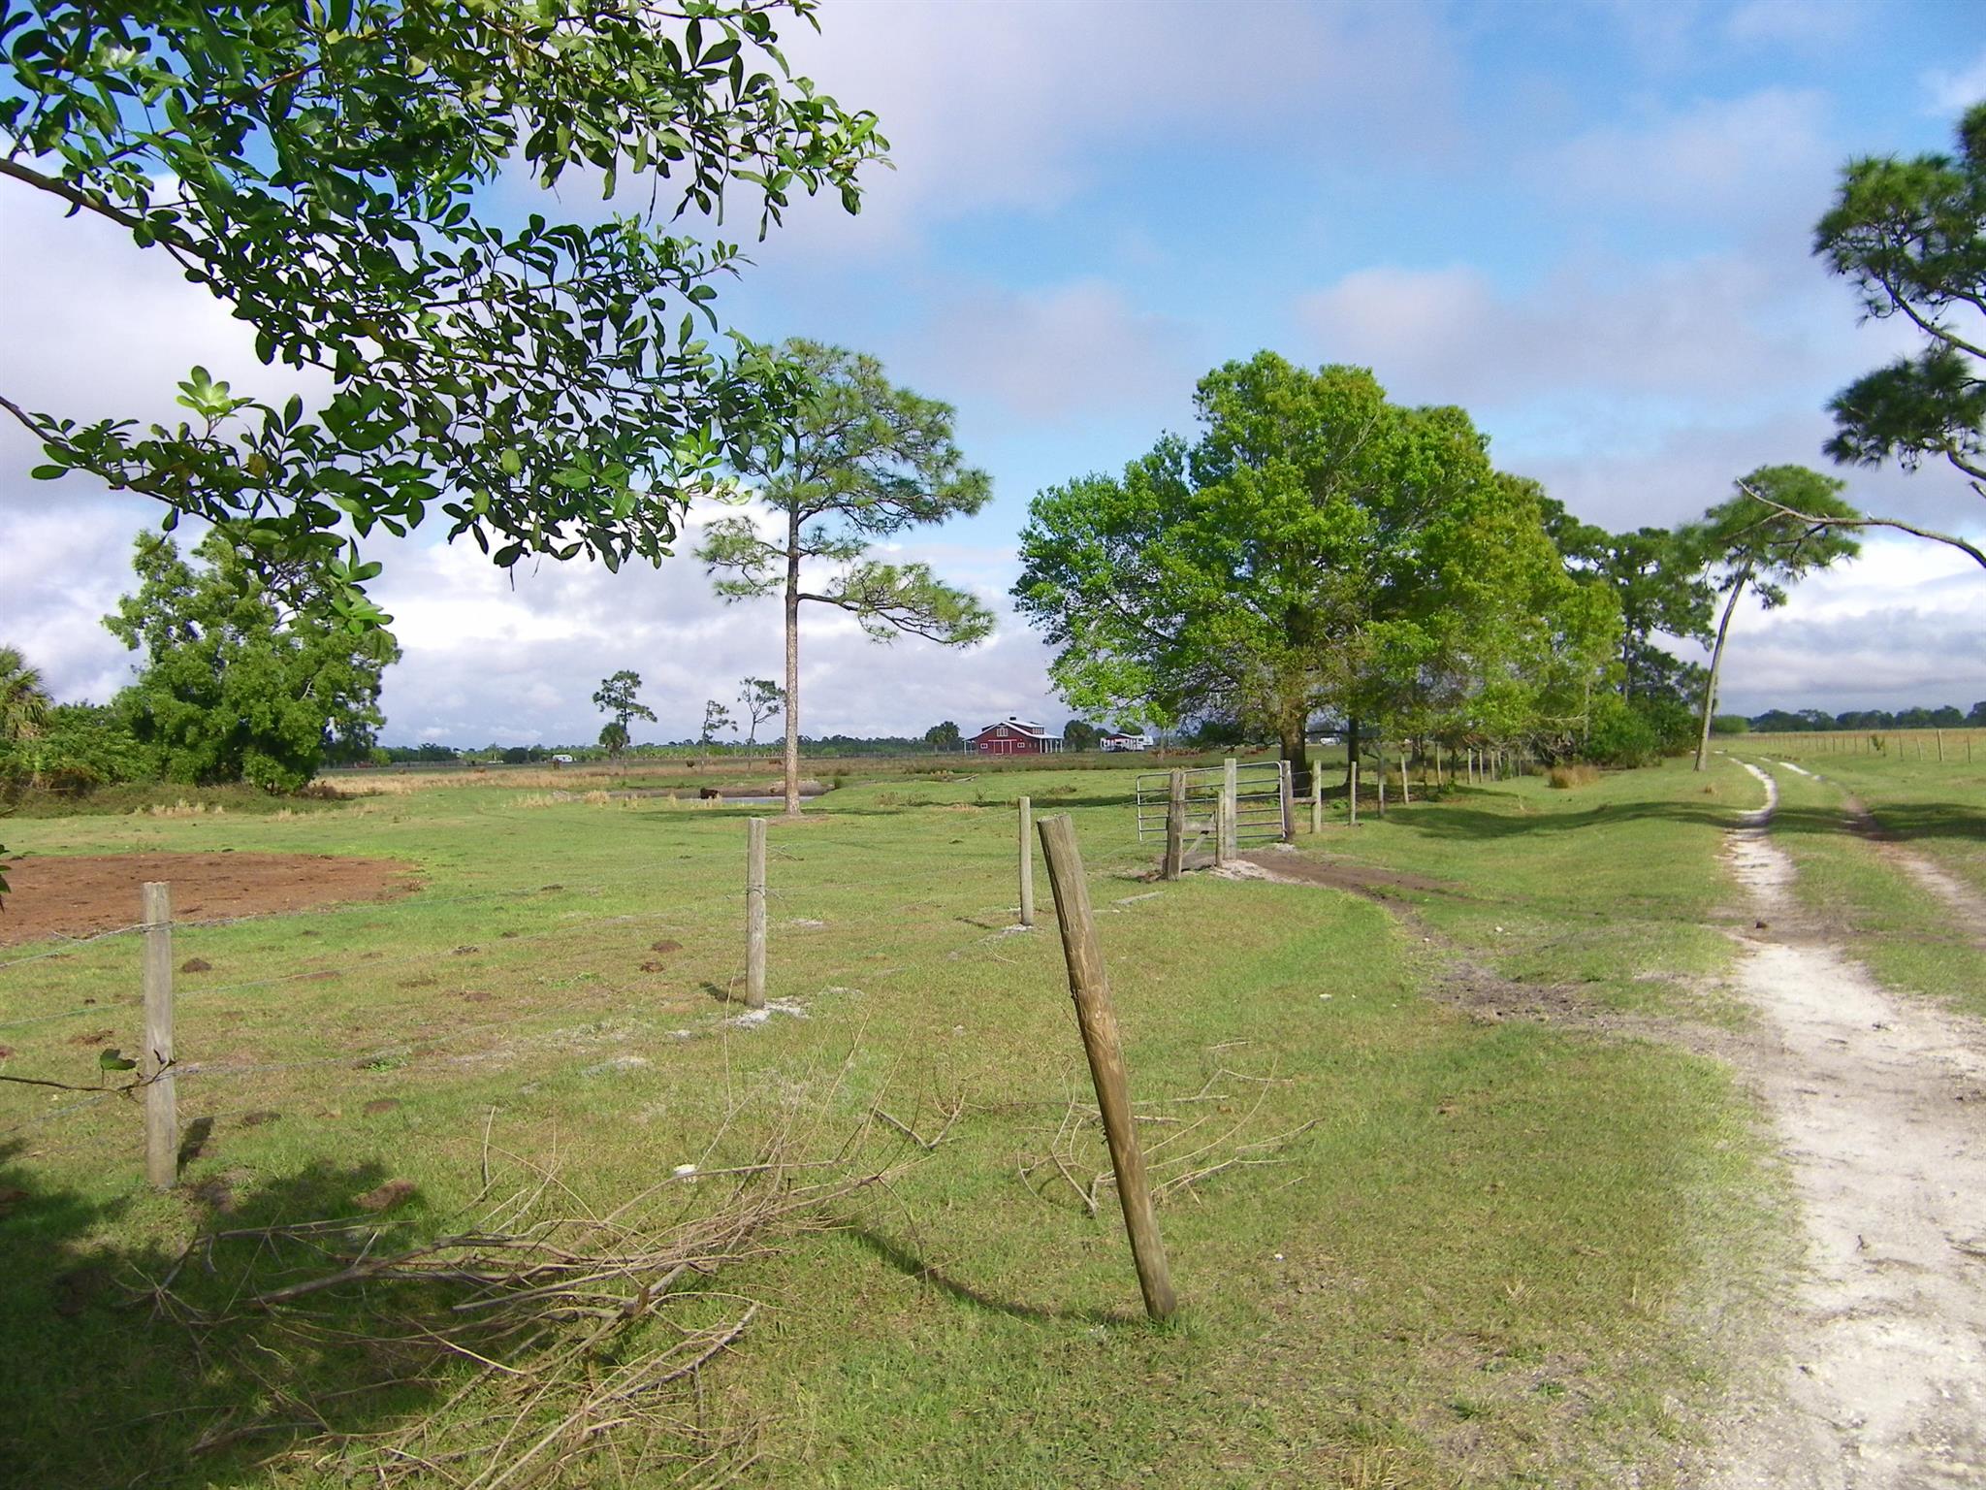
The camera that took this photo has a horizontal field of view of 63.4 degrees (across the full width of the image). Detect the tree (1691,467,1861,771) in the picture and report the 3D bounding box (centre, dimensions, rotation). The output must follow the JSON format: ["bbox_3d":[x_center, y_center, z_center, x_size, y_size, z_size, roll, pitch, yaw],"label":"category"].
[{"bbox_3d":[32.678,-5.274,67.000,7.053,12.683,6.600,-1,0,0],"label":"tree"}]

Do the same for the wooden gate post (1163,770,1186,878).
[{"bbox_3d":[2.222,0.979,19.500,0.180,1.330,0.180,1,0,0],"label":"wooden gate post"}]

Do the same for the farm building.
[{"bbox_3d":[4.897,-1.861,338.000,16.500,7.900,15.000,-1,0,19],"label":"farm building"}]

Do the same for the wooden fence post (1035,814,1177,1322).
[{"bbox_3d":[0.321,0.922,4.450,0.092,1.519,0.092,-12,11,0],"label":"wooden fence post"}]

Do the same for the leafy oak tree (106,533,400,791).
[{"bbox_3d":[-34.976,-3.817,76.000,13.946,12.405,12.500,-1,0,0],"label":"leafy oak tree"}]

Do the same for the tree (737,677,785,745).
[{"bbox_3d":[-21.947,-2.055,152.000,4.698,8.955,4.300,-1,0,0],"label":"tree"}]

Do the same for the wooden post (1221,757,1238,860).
[{"bbox_3d":[3.340,0.906,22.600,0.160,1.420,0.160,-1,0,0],"label":"wooden post"}]

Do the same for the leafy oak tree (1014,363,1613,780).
[{"bbox_3d":[10.621,-5.682,53.000,19.759,14.384,15.500,-1,0,0],"label":"leafy oak tree"}]

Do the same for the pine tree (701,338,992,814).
[{"bbox_3d":[-3.900,-4.433,42.500,7.840,12.519,7.200,-1,0,0],"label":"pine tree"}]

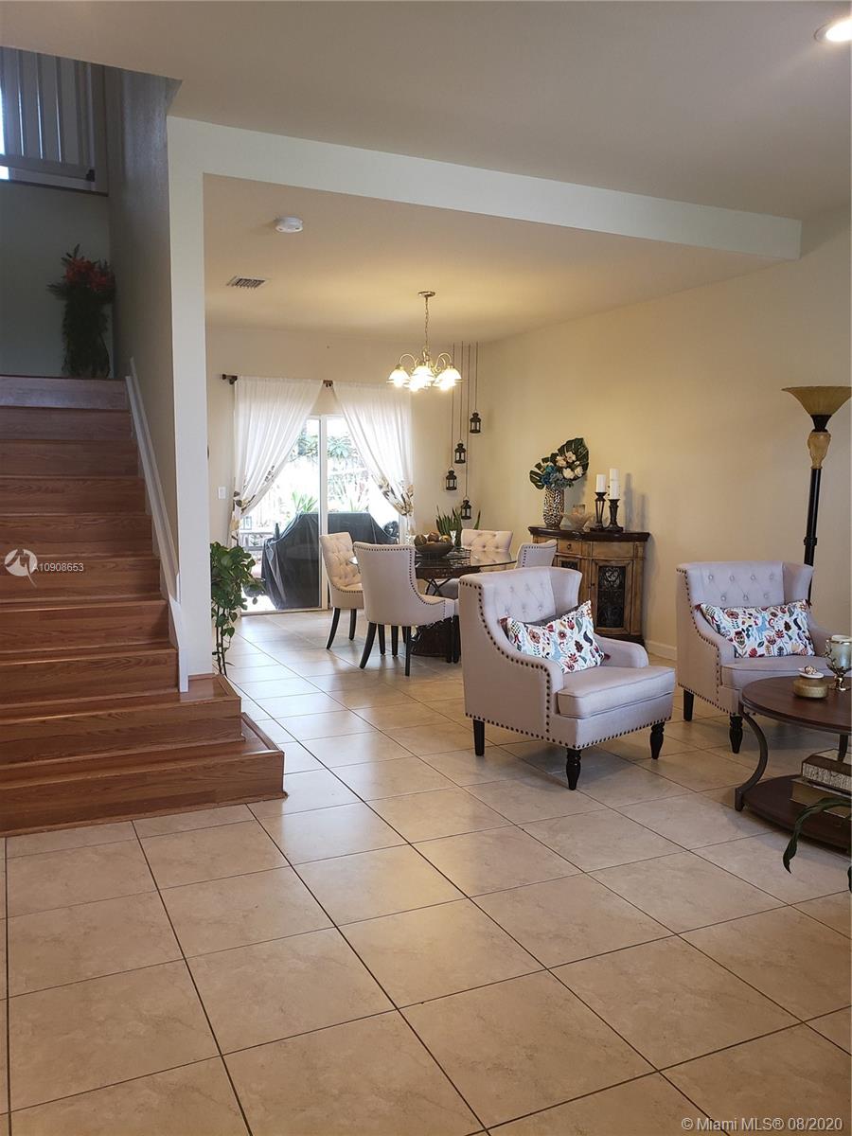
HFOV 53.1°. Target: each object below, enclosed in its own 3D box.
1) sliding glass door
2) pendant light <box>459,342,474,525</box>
[{"bbox_3d":[-1.083,-0.564,8.882,1.820,2.020,0.120,-2,6,-26],"label":"sliding glass door"},{"bbox_3d":[0.457,-1.462,9.279,0.115,1.884,0.115,-2,6,-26],"label":"pendant light"}]

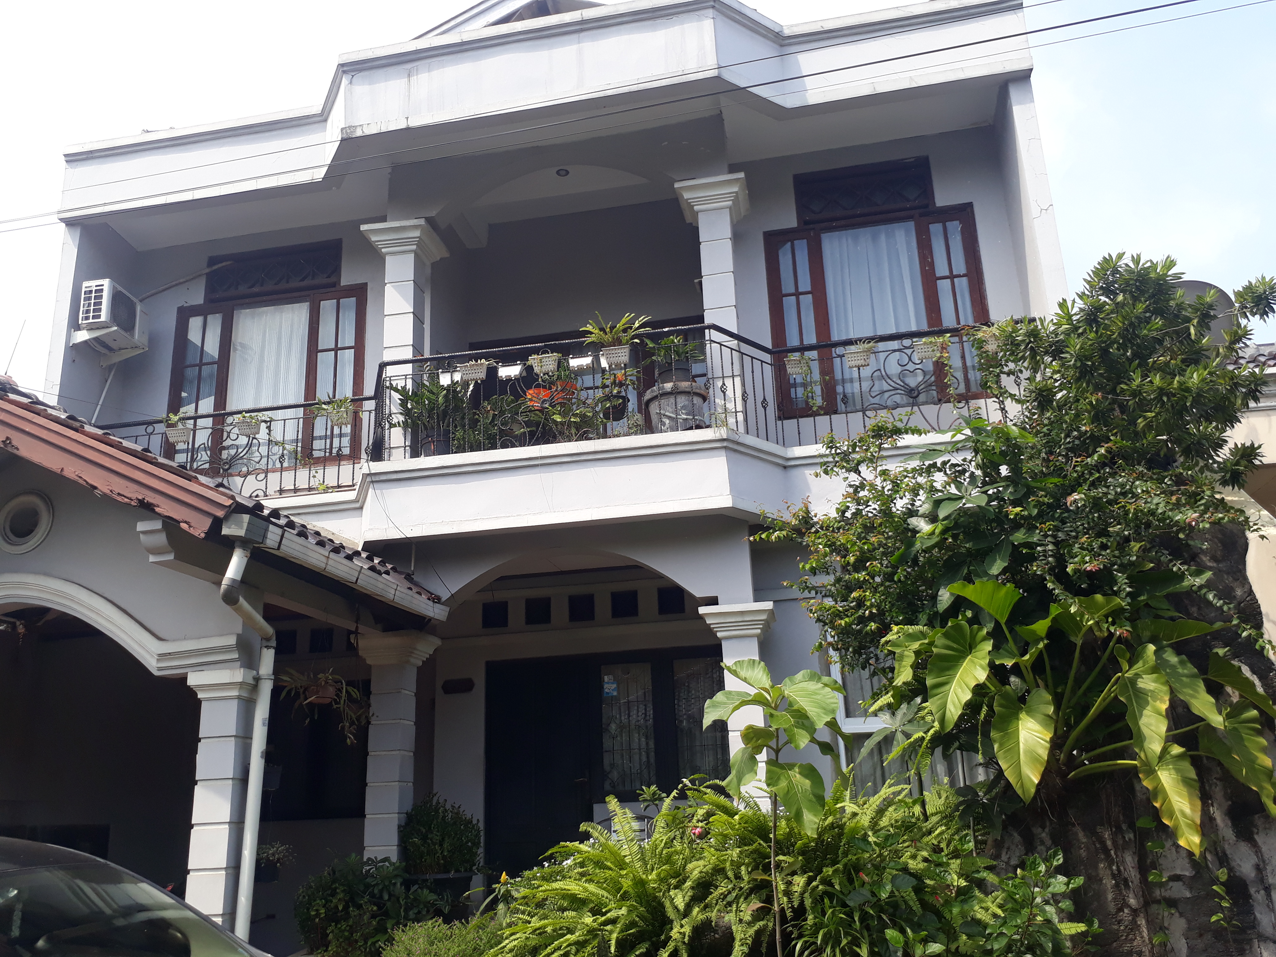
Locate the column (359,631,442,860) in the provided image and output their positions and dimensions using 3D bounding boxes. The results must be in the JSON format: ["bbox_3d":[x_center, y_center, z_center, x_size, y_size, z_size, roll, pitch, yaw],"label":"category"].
[{"bbox_3d":[-2.240,2.512,9.010,0.600,2.196,0.600,-5,-16,10],"label":"column"}]

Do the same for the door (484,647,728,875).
[{"bbox_3d":[-0.276,2.744,9.550,2.459,2.120,0.120,-5,-16,9],"label":"door"}]

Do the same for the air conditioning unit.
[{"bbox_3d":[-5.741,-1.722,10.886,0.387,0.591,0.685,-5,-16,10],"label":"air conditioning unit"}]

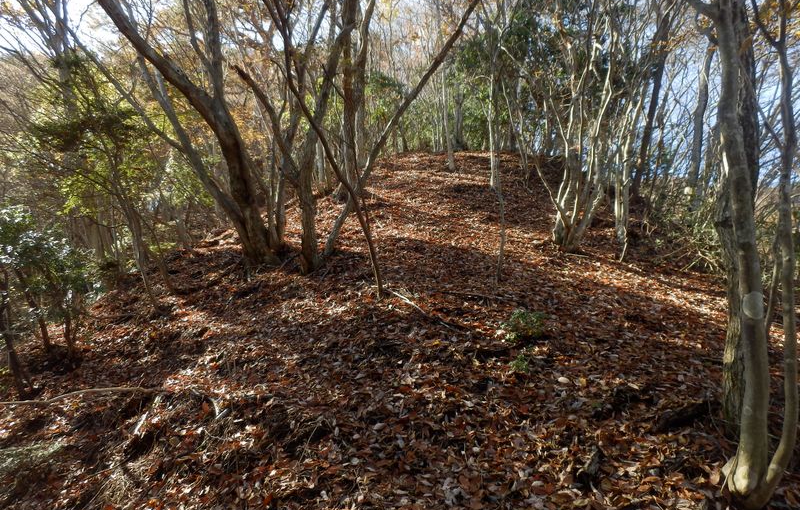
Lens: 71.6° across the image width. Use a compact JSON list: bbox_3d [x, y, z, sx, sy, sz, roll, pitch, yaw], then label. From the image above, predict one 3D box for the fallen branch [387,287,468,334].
[{"bbox_3d":[0.225,0.540,5.680,0.140,0.080,1.650,-6,14,-26],"label":"fallen branch"}]

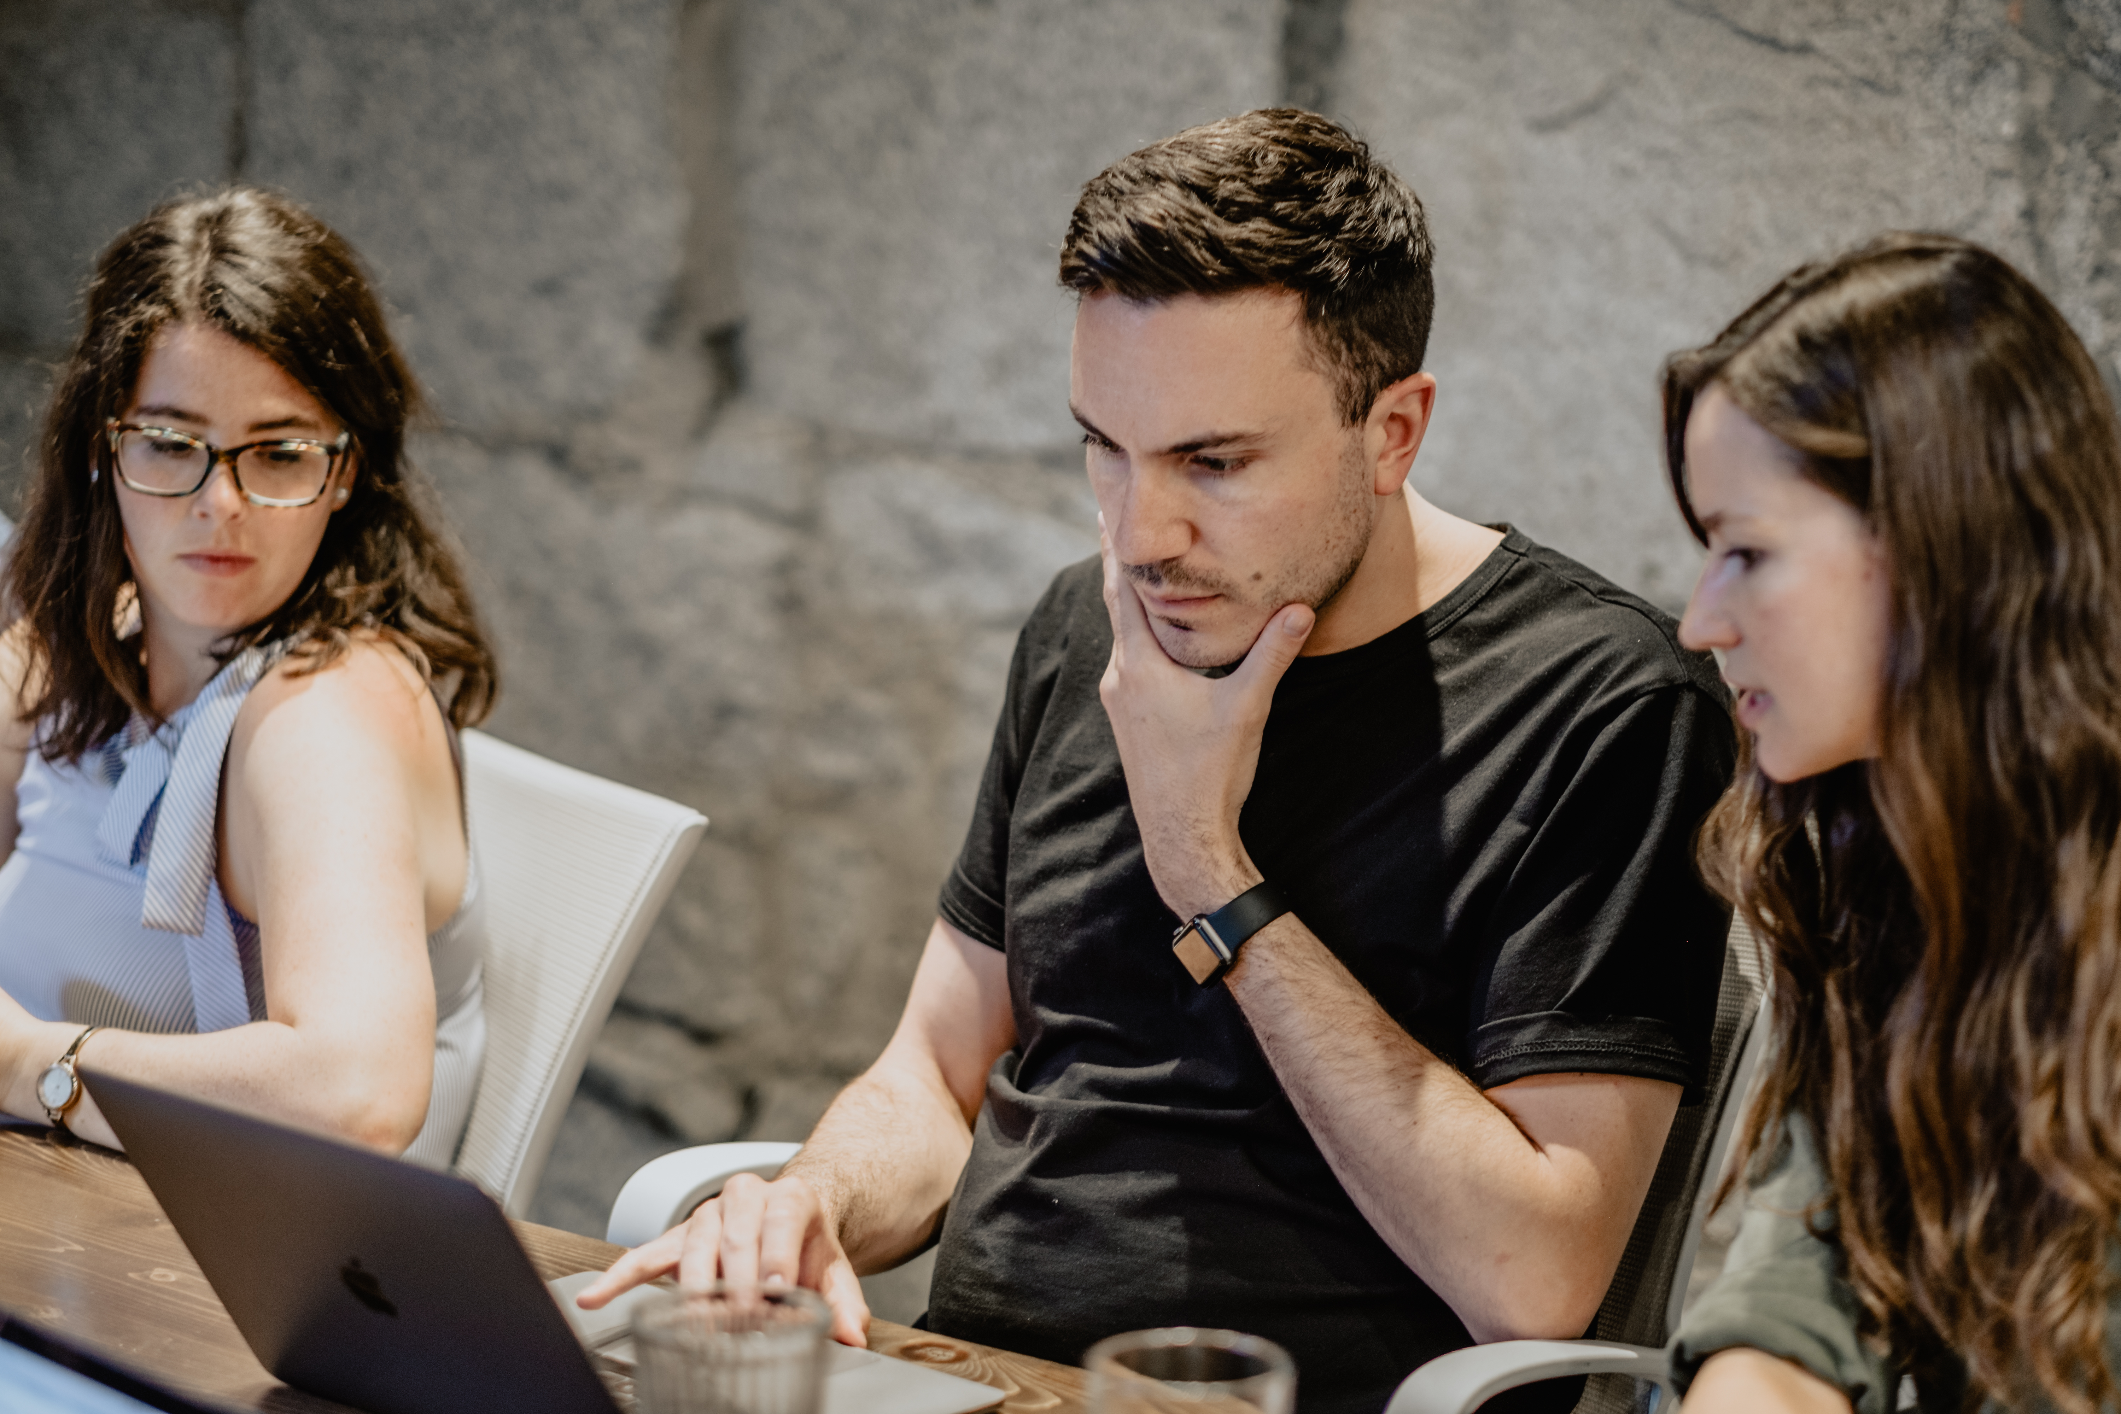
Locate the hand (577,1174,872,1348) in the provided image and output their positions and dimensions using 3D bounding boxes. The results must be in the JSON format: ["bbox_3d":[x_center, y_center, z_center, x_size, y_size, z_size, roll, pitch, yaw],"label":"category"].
[{"bbox_3d":[-0.164,0.277,2.530,0.140,0.080,0.155,6,15,28],"label":"hand"}]

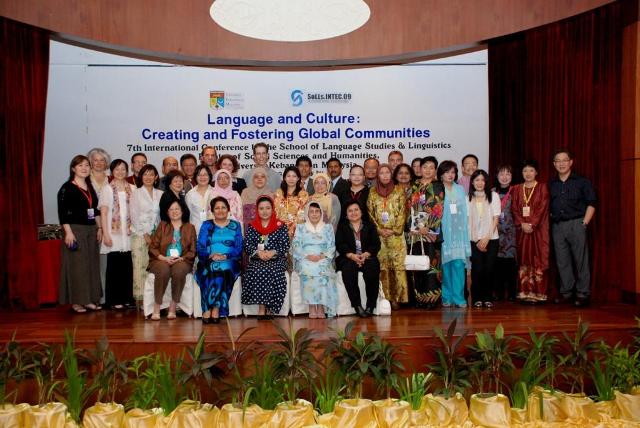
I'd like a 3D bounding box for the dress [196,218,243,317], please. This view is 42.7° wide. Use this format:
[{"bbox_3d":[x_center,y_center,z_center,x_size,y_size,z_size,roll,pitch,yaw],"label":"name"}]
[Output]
[{"bbox_3d":[-1.003,0.530,8.170,0.470,0.970,0.700,0,0,1],"label":"dress"}]

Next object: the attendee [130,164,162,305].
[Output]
[{"bbox_3d":[-1.981,0.227,9.400,0.400,1.600,0.290,0,0,-13],"label":"attendee"}]

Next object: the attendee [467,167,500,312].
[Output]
[{"bbox_3d":[1.813,0.269,9.020,0.390,1.520,0.290,0,0,13],"label":"attendee"}]

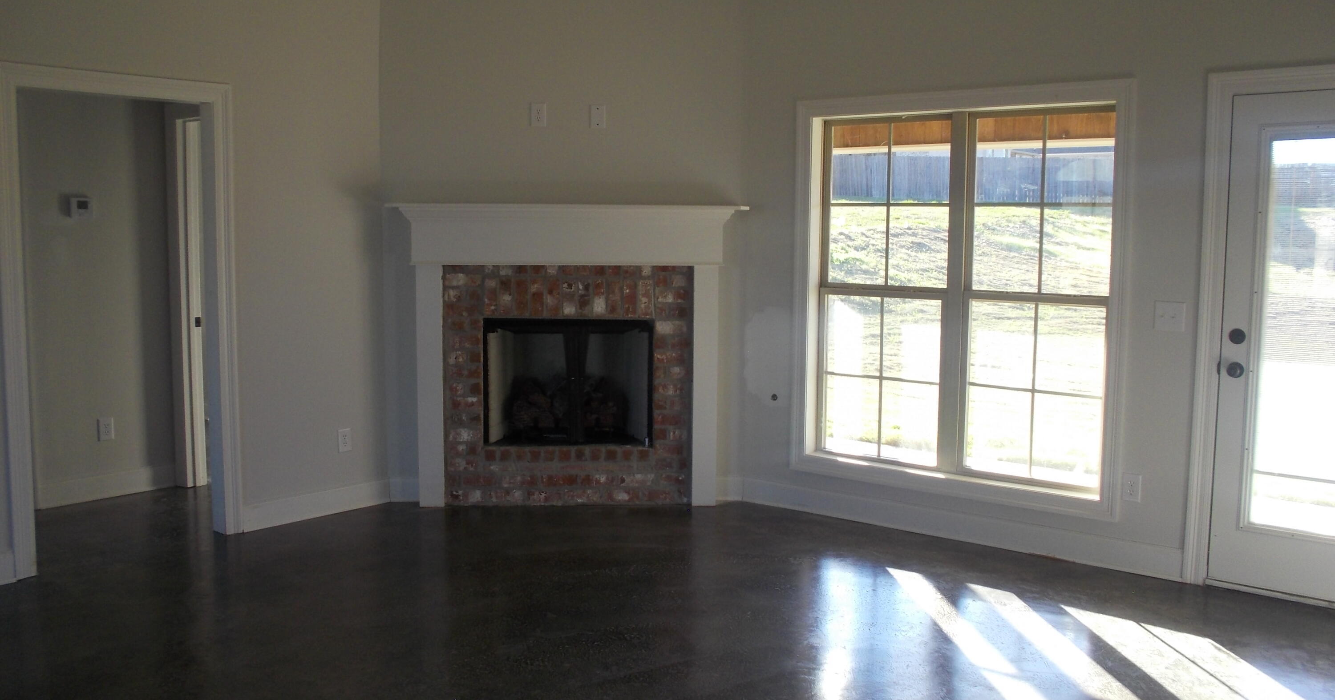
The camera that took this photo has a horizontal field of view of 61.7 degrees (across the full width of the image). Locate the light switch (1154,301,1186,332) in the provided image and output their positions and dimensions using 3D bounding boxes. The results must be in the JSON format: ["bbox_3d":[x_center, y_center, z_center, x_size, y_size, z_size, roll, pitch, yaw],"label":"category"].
[{"bbox_3d":[2.120,-0.141,4.729,0.121,0.119,0.018,5,7,39],"label":"light switch"}]

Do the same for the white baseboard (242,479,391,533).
[{"bbox_3d":[-1.792,0.802,5.801,0.016,0.132,0.873,5,7,39],"label":"white baseboard"}]

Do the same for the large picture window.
[{"bbox_3d":[1.401,-0.265,5.464,1.530,1.760,0.120,5,7,39],"label":"large picture window"}]

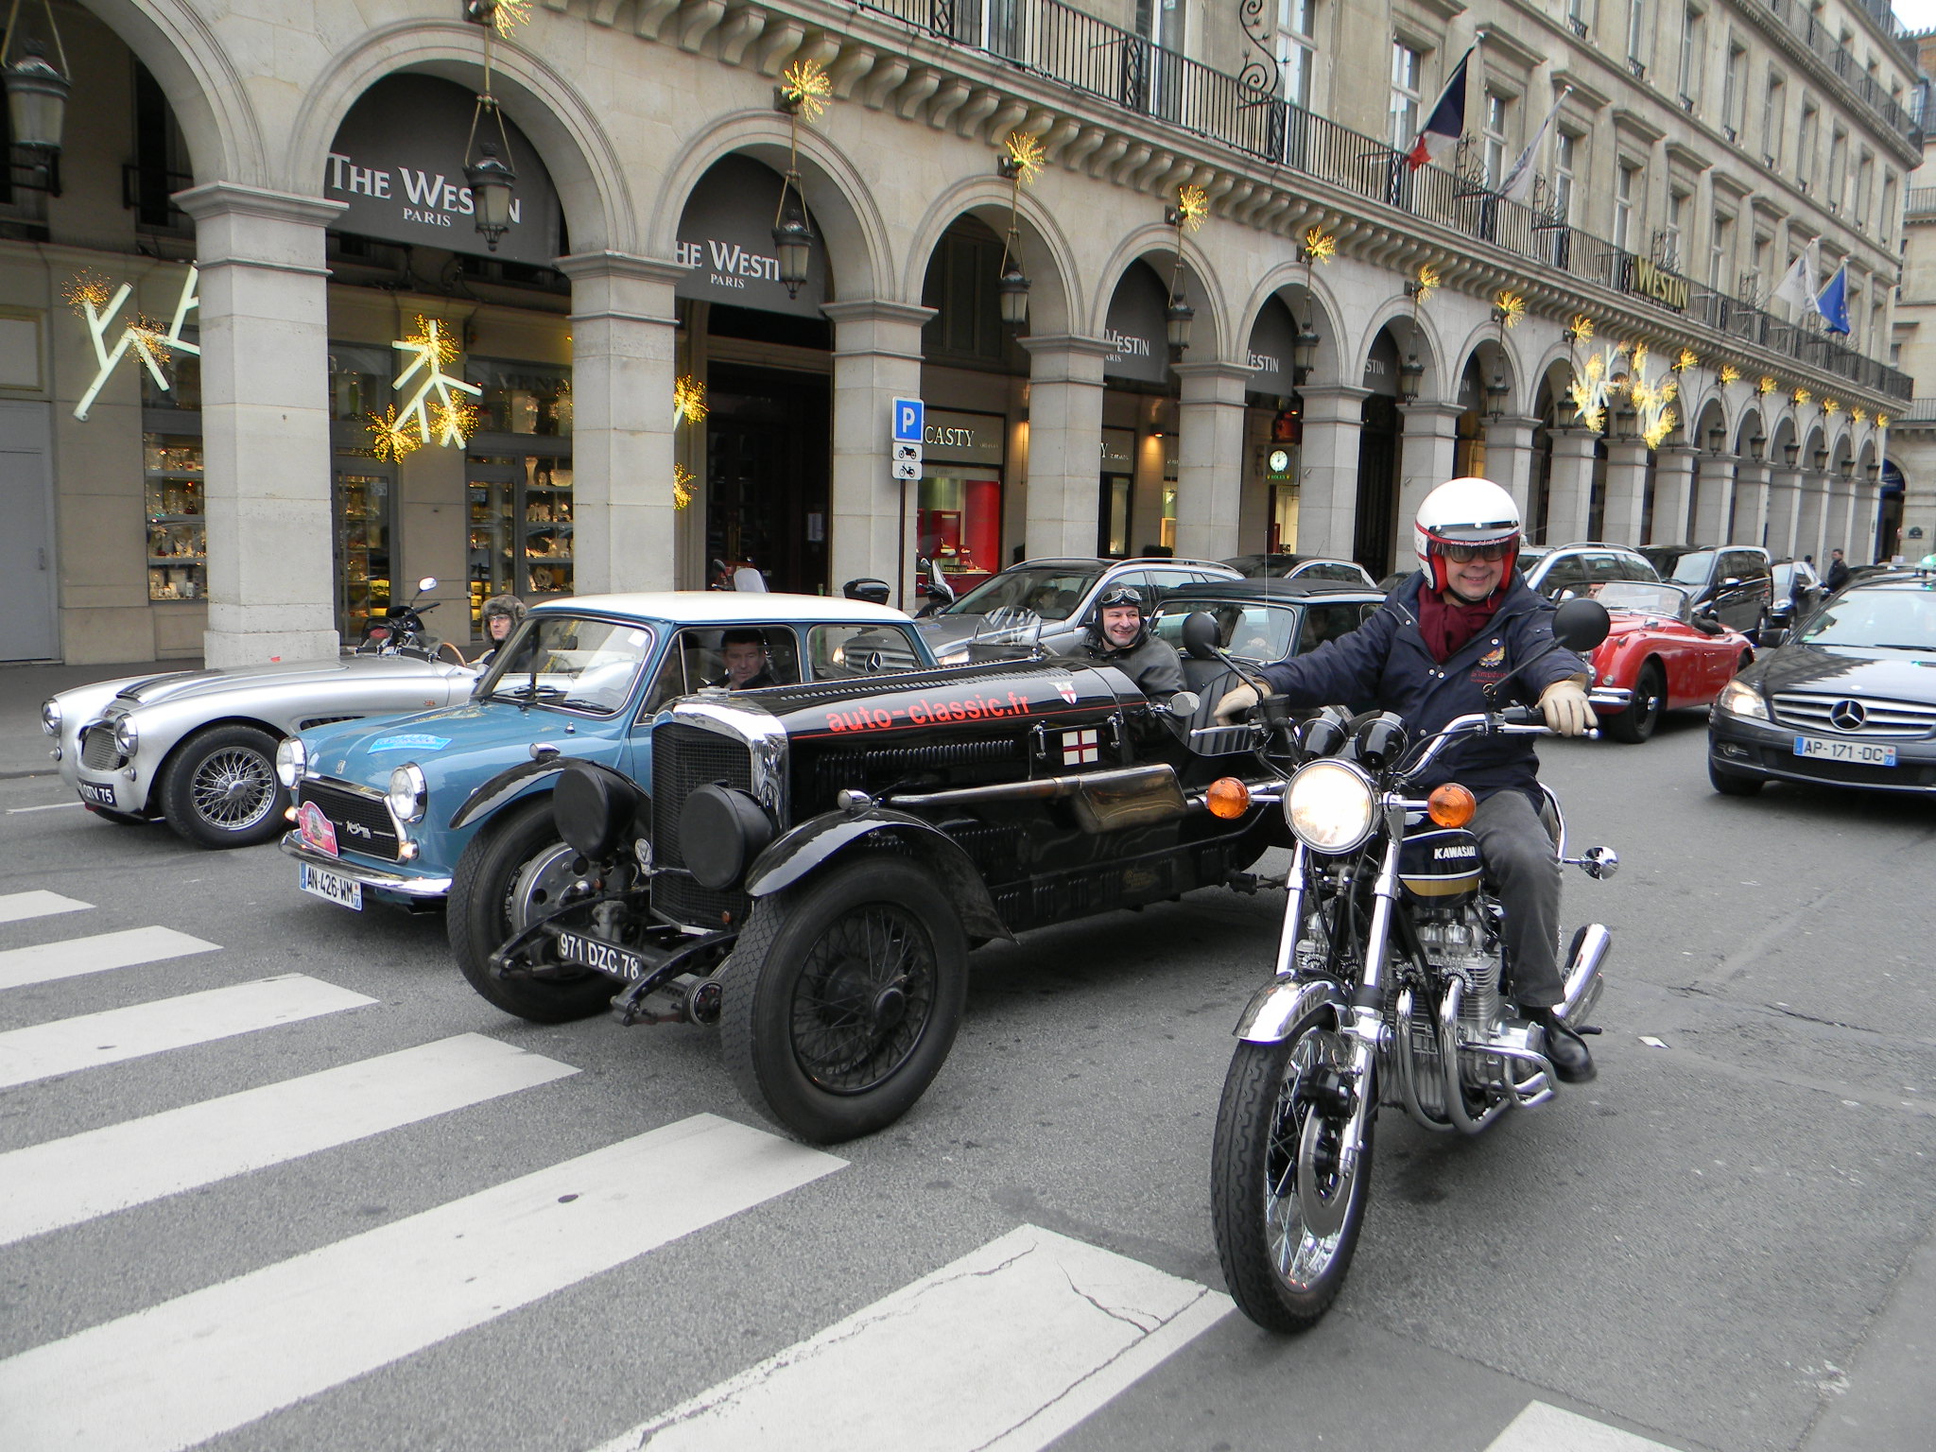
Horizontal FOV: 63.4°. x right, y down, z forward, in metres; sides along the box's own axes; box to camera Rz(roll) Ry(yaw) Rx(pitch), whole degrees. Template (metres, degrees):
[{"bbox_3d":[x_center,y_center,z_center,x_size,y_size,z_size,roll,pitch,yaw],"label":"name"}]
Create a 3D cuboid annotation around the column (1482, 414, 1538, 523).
[{"bbox_3d":[9.907,-3.841,29.360,0.821,3.780,0.921,8,9,41],"label":"column"}]

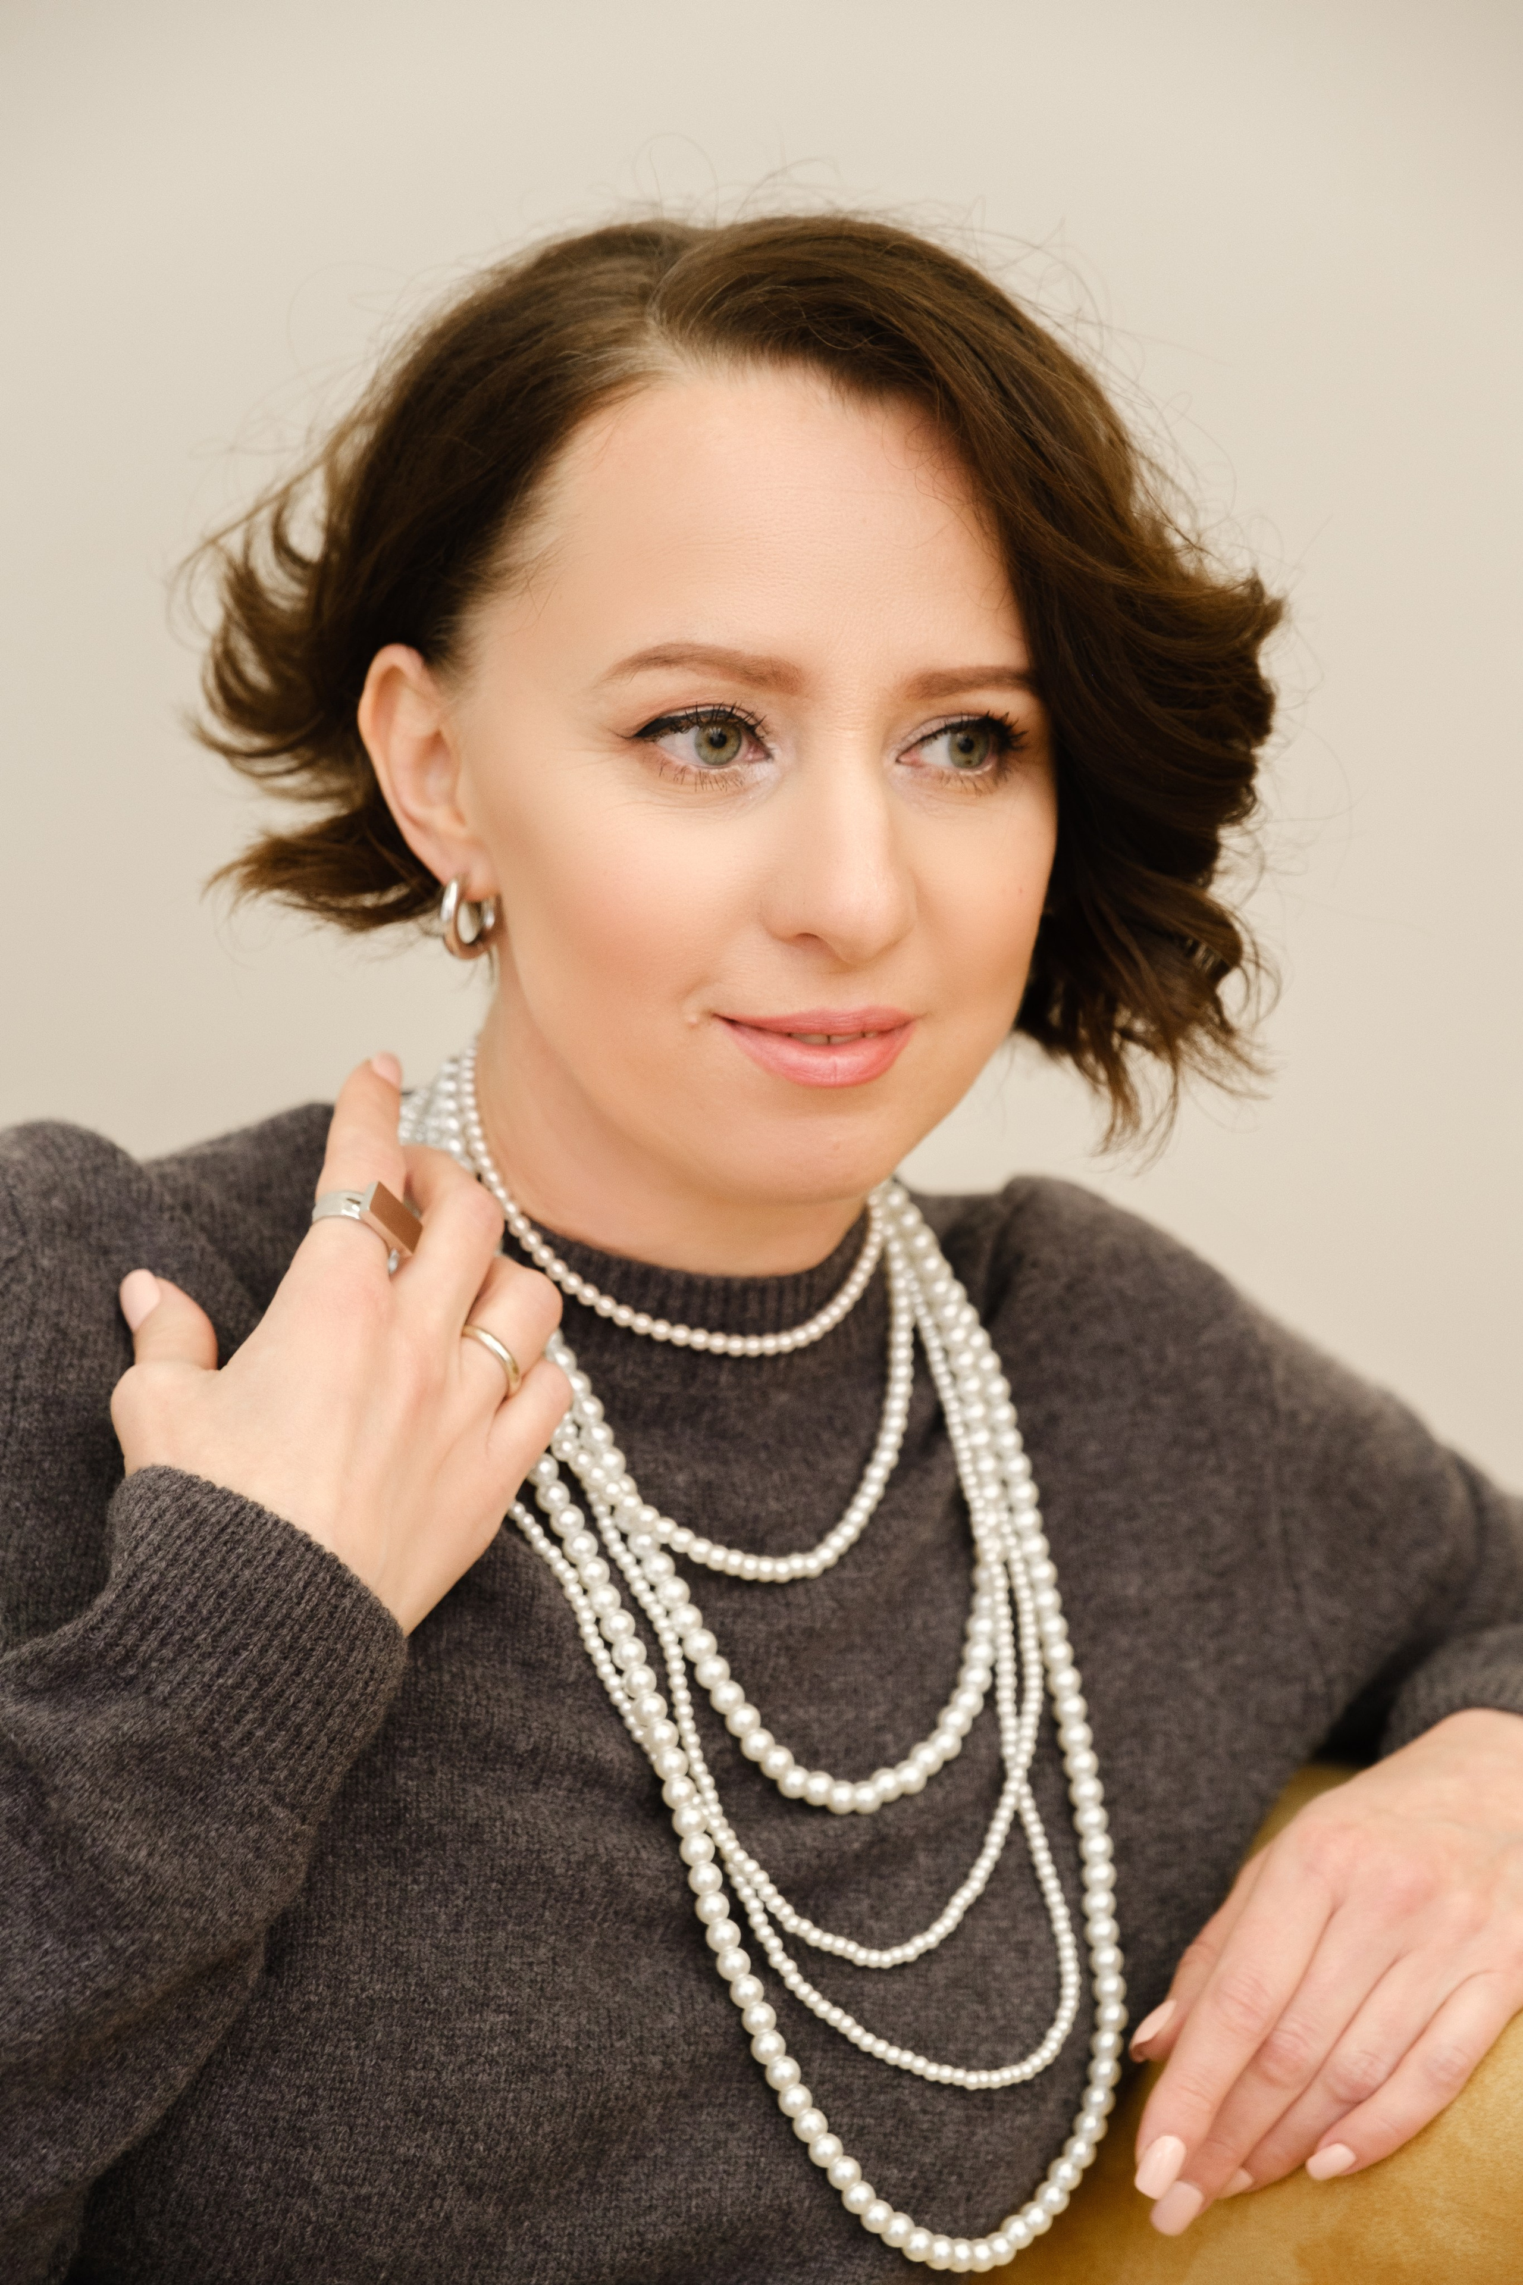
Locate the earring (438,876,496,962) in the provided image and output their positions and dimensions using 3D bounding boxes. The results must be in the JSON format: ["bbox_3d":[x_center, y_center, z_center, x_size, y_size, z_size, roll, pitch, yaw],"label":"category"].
[{"bbox_3d":[-0.073,-0.056,1.318,0.005,0.021,0.019,3,3,28],"label":"earring"}]

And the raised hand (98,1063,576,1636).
[{"bbox_3d":[-0.097,0.047,1.232,0.104,0.128,0.075,17,-5,10],"label":"raised hand"}]

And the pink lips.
[{"bbox_3d":[0.013,-0.024,1.272,0.048,0.019,0.018,-1,6,-21],"label":"pink lips"}]

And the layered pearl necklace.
[{"bbox_3d":[-0.007,0.122,1.315,0.158,0.285,0.180,-4,-1,-24],"label":"layered pearl necklace"}]

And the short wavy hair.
[{"bbox_3d":[-0.009,-0.121,1.370,0.255,0.230,0.215,-1,6,-21],"label":"short wavy hair"}]

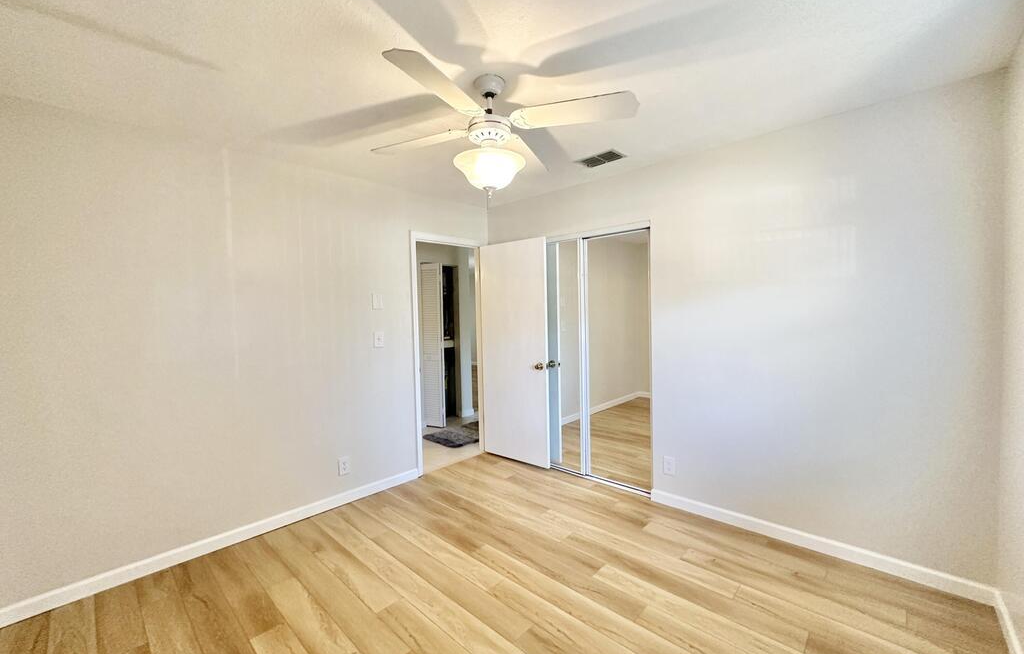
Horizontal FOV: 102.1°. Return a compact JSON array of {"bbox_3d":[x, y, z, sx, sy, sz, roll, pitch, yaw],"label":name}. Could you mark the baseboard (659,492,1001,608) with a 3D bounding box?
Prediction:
[{"bbox_3d":[1.641,1.246,2.488,1.662,0.087,0.016,1,3,43],"label":"baseboard"}]

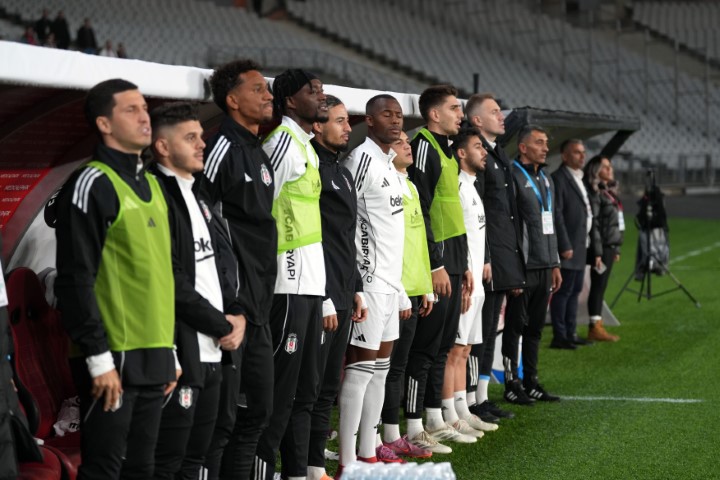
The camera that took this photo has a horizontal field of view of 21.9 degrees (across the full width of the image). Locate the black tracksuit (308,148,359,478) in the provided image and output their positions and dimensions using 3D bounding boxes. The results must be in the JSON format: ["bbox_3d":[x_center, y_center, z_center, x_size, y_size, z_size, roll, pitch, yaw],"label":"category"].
[{"bbox_3d":[-0.125,0.310,8.800,0.340,1.560,0.470,1,2,30],"label":"black tracksuit"}]

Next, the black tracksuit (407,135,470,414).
[{"bbox_3d":[0.411,0.175,10.000,0.360,1.560,0.480,1,2,28],"label":"black tracksuit"}]

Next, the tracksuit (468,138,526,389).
[{"bbox_3d":[0.835,0.143,11.300,0.360,1.520,0.500,1,2,24],"label":"tracksuit"}]

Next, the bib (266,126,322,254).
[{"bbox_3d":[-0.294,-0.222,8.350,0.260,0.580,0.370,1,2,26],"label":"bib"}]

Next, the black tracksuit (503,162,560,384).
[{"bbox_3d":[1.125,0.220,12.200,0.340,1.460,0.480,2,2,34],"label":"black tracksuit"}]

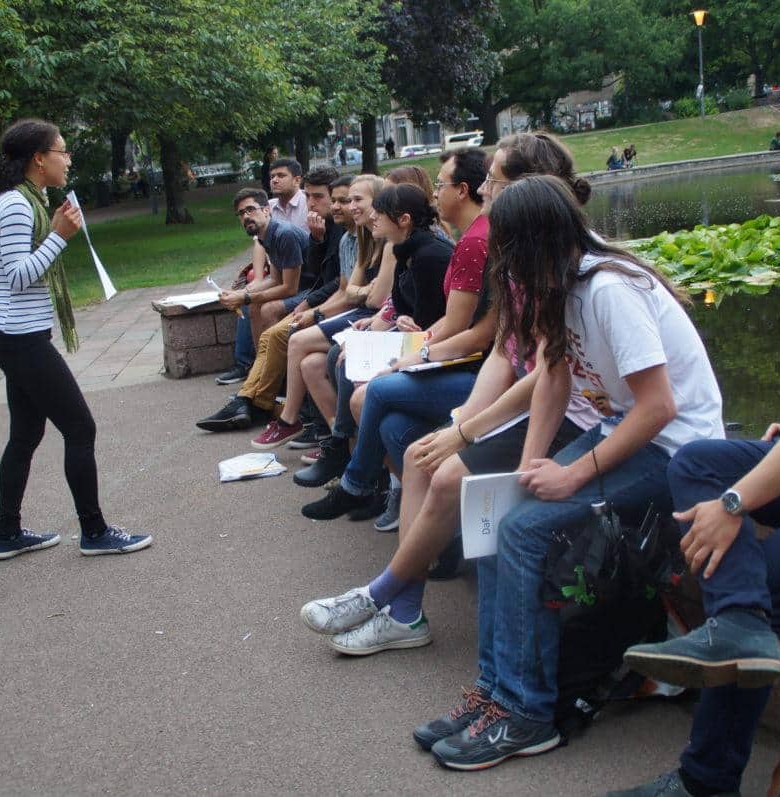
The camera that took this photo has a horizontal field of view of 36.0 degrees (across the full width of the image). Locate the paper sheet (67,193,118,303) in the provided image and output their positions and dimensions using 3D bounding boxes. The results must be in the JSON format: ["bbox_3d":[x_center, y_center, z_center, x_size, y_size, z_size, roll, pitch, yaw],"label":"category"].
[{"bbox_3d":[-1.090,-0.561,4.379,0.040,0.408,0.290,-19,12,-12],"label":"paper sheet"}]

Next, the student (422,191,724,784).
[{"bbox_3d":[0.409,0.134,2.890,0.800,1.340,0.500,-9,12,-15],"label":"student"}]

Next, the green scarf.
[{"bbox_3d":[-1.255,-0.480,4.413,0.190,0.631,0.220,-6,12,-4],"label":"green scarf"}]

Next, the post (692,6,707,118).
[{"bbox_3d":[12.456,-13.417,48.000,0.550,4.400,0.550,0,13,24],"label":"post"}]

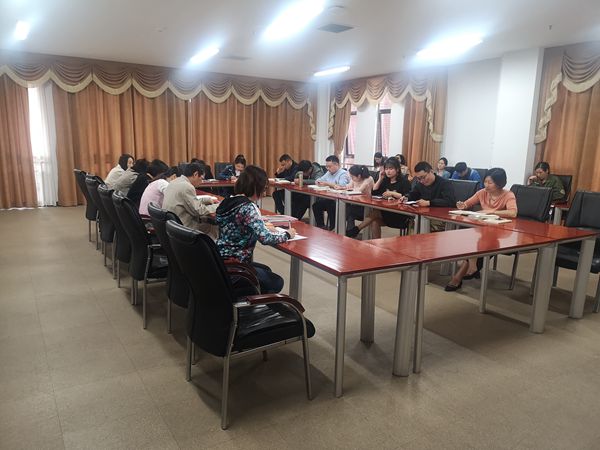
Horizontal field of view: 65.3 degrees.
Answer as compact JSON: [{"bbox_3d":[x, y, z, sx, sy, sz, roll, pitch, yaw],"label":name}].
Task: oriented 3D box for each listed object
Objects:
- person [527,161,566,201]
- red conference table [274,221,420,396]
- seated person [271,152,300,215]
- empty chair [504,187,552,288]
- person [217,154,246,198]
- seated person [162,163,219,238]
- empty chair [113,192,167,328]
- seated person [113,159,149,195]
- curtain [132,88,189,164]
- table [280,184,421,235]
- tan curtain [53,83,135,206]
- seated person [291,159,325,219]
[{"bbox_3d":[3.267,-0.247,6.408,0.800,1.230,0.550,-5,12,-30],"label":"person"},{"bbox_3d":[0.114,0.493,3.410,0.620,0.750,1.420,-5,13,-32],"label":"red conference table"},{"bbox_3d":[-0.187,-0.687,8.337,0.880,1.190,0.560,-5,13,-32],"label":"seated person"},{"bbox_3d":[2.349,0.115,5.268,0.720,1.030,0.600,-5,12,-31],"label":"empty chair"},{"bbox_3d":[-1.137,-0.584,7.695,0.560,1.180,0.800,-5,13,-31],"label":"person"},{"bbox_3d":[-0.866,0.078,4.189,0.800,1.240,0.520,-5,12,-30],"label":"seated person"},{"bbox_3d":[-1.120,0.226,3.883,0.720,1.030,0.600,-5,13,-32],"label":"empty chair"},{"bbox_3d":[-1.875,-0.194,5.565,0.820,1.180,0.550,-5,13,-32],"label":"seated person"},{"bbox_3d":[-3.204,-1.849,10.999,1.300,2.600,0.200,-5,12,-33],"label":"curtain"},{"bbox_3d":[0.719,0.020,5.995,0.620,0.760,2.800,-5,12,-30],"label":"table"},{"bbox_3d":[-4.046,-1.635,9.261,1.520,2.500,0.180,-5,13,-31],"label":"tan curtain"},{"bbox_3d":[0.139,-0.527,7.735,0.920,1.120,0.600,-5,13,-32],"label":"seated person"}]

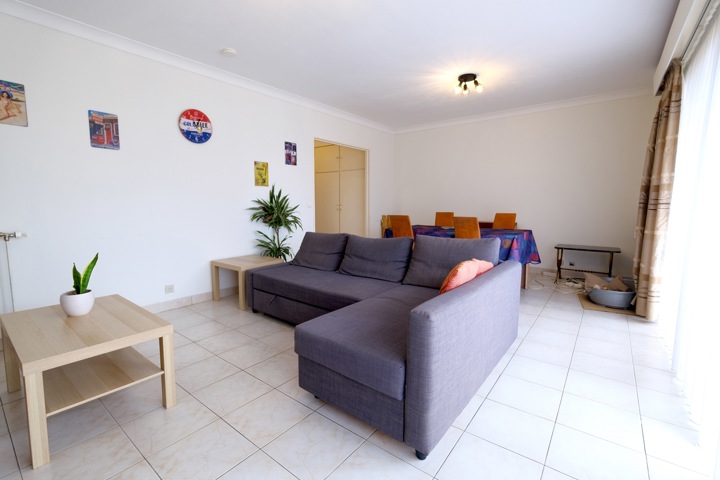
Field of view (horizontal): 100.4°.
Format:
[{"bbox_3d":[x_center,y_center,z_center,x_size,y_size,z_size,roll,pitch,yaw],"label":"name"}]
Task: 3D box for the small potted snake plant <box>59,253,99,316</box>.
[{"bbox_3d":[-1.600,0.253,1.705,0.150,0.335,0.155,5,8,38],"label":"small potted snake plant"}]

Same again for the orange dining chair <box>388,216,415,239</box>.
[{"bbox_3d":[0.637,0.158,3.849,0.390,0.940,0.490,5,8,38],"label":"orange dining chair"}]

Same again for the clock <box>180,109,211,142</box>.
[{"bbox_3d":[-1.726,-1.206,3.186,0.035,0.346,0.333,5,8,38],"label":"clock"}]

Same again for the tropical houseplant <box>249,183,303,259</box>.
[{"bbox_3d":[-0.991,-0.001,3.631,0.570,1.290,0.590,5,8,38],"label":"tropical houseplant"}]

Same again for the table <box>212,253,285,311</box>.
[{"bbox_3d":[-1.280,0.468,3.482,0.576,0.458,0.541,5,8,38],"label":"table"}]

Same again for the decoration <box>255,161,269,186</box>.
[{"bbox_3d":[-1.224,-0.828,3.764,0.015,0.295,0.200,6,9,39],"label":"decoration"}]

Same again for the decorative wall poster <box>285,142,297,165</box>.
[{"bbox_3d":[-0.942,-1.189,4.148,0.020,0.298,0.189,5,8,38],"label":"decorative wall poster"}]

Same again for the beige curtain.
[{"bbox_3d":[3.051,-0.462,3.144,0.192,2.410,0.745,5,8,38],"label":"beige curtain"}]

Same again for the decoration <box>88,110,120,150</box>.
[{"bbox_3d":[-2.194,-0.941,2.582,0.015,0.300,0.200,6,9,39],"label":"decoration"}]

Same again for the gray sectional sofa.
[{"bbox_3d":[-0.153,0.396,2.483,2.323,0.838,1.510,5,8,38],"label":"gray sectional sofa"}]

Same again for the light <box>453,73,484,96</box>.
[{"bbox_3d":[1.230,-1.796,3.458,0.313,0.191,0.308,5,8,38],"label":"light"}]

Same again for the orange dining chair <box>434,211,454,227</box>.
[{"bbox_3d":[1.276,0.037,4.902,0.390,0.940,0.490,5,8,38],"label":"orange dining chair"}]

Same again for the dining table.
[{"bbox_3d":[1.292,0.237,3.967,1.680,0.760,1.020,5,8,38],"label":"dining table"}]

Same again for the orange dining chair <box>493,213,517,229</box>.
[{"bbox_3d":[1.994,0.120,4.297,0.414,0.977,0.497,5,8,38],"label":"orange dining chair"}]

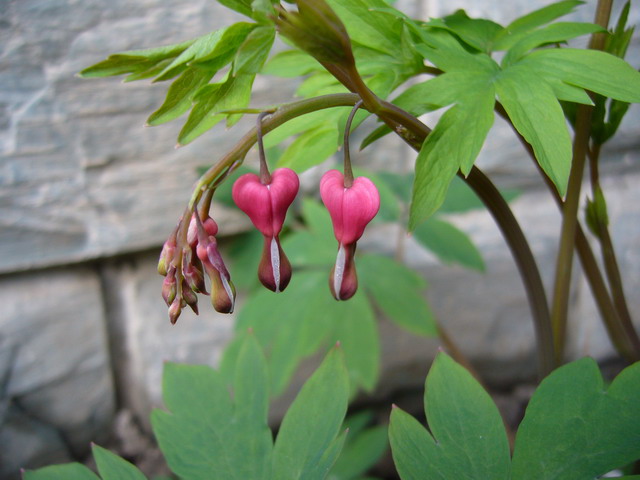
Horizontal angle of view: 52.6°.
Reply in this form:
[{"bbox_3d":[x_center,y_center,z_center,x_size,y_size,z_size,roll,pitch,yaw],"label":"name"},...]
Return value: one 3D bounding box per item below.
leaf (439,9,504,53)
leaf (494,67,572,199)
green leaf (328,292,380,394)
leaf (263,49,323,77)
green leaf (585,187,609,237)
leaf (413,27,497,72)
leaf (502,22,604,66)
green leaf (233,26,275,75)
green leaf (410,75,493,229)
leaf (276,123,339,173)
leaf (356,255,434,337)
[{"bbox_3d":[0.072,-0.098,0.310,0.034,0.014,0.015,31,59,21],"label":"leaf"},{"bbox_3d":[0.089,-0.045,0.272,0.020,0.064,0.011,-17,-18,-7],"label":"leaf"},{"bbox_3d":[0.020,0.054,0.360,0.028,0.063,0.012,-7,-23,-3],"label":"green leaf"},{"bbox_3d":[-0.010,-0.084,0.310,0.036,0.012,0.013,4,53,3],"label":"leaf"},{"bbox_3d":[0.145,-0.015,0.340,0.012,0.027,0.011,-7,-6,-1],"label":"green leaf"},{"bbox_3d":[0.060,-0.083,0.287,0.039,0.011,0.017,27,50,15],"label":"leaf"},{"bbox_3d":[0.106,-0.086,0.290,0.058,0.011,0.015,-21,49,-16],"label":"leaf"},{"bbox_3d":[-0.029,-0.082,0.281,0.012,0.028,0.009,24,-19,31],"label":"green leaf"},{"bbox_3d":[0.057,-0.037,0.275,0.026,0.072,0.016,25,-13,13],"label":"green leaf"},{"bbox_3d":[-0.006,-0.045,0.320,0.036,0.010,0.019,-35,60,-16],"label":"leaf"},{"bbox_3d":[0.044,0.034,0.370,0.030,0.058,0.012,-42,-11,-23],"label":"leaf"}]

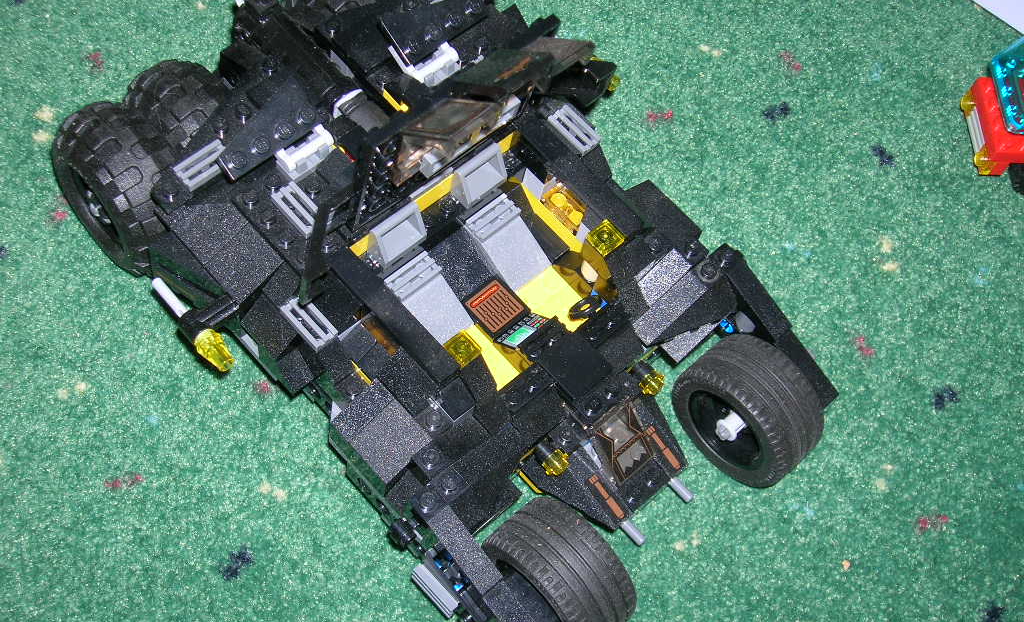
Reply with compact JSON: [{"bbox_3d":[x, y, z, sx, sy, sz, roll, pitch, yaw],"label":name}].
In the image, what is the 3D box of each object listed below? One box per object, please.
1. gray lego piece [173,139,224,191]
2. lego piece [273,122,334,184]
[{"bbox_3d":[-0.087,-0.041,0.387,0.016,0.003,0.008,-38,72,-22],"label":"gray lego piece"},{"bbox_3d":[-0.059,-0.045,0.395,0.016,0.007,0.008,-38,74,-21],"label":"lego piece"}]

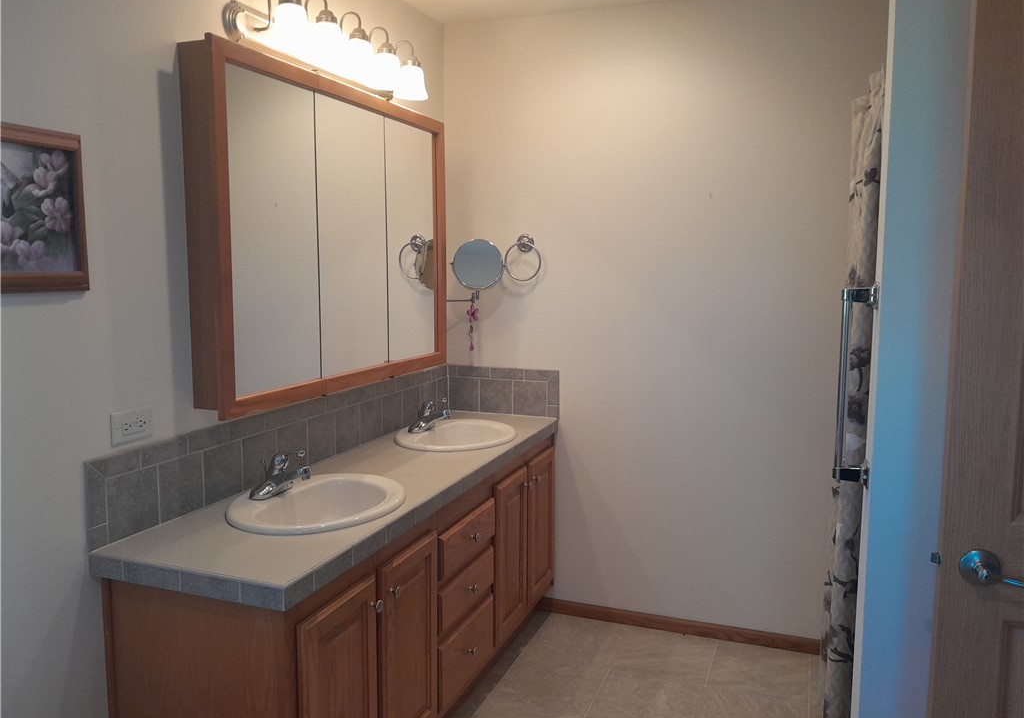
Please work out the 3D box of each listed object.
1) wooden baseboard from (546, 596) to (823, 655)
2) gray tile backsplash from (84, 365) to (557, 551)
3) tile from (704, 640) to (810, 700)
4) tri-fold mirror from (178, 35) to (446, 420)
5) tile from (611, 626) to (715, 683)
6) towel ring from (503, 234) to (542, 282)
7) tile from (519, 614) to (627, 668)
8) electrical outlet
[{"bbox_3d":[0.643,1.058,3.175,1.098,0.066,0.013,3,7,20],"label":"wooden baseboard"},{"bbox_3d":[-0.358,0.233,2.478,0.499,0.202,1.834,3,7,20],"label":"gray tile backsplash"},{"bbox_3d":[0.898,1.130,2.894,0.338,0.010,0.350,3,7,20],"label":"tile"},{"bbox_3d":[-0.525,-0.372,2.506,0.113,0.905,1.266,3,7,20],"label":"tri-fold mirror"},{"bbox_3d":[0.585,1.115,3.009,0.331,0.010,0.350,3,7,20],"label":"tile"},{"bbox_3d":[0.048,-0.406,3.208,0.152,0.187,0.057,3,7,20],"label":"towel ring"},{"bbox_3d":[0.266,1.099,3.126,0.348,0.010,0.350,3,7,20],"label":"tile"},{"bbox_3d":[-0.860,0.153,1.815,0.008,0.073,0.116,3,7,20],"label":"electrical outlet"}]

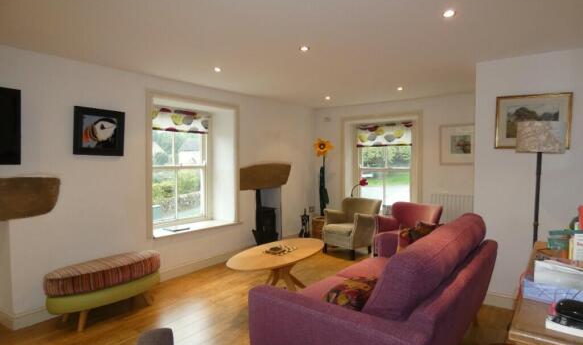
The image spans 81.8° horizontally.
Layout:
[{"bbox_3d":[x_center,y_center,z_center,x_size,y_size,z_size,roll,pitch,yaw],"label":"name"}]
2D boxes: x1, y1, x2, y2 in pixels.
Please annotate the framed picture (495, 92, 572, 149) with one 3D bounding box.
[{"bbox_3d":[2.194,-0.459,3.075,0.560,0.485,0.030,2,3,38],"label":"framed picture"}]

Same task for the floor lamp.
[{"bbox_3d":[1.936,0.425,2.657,0.324,1.658,0.324,2,2,41],"label":"floor lamp"}]

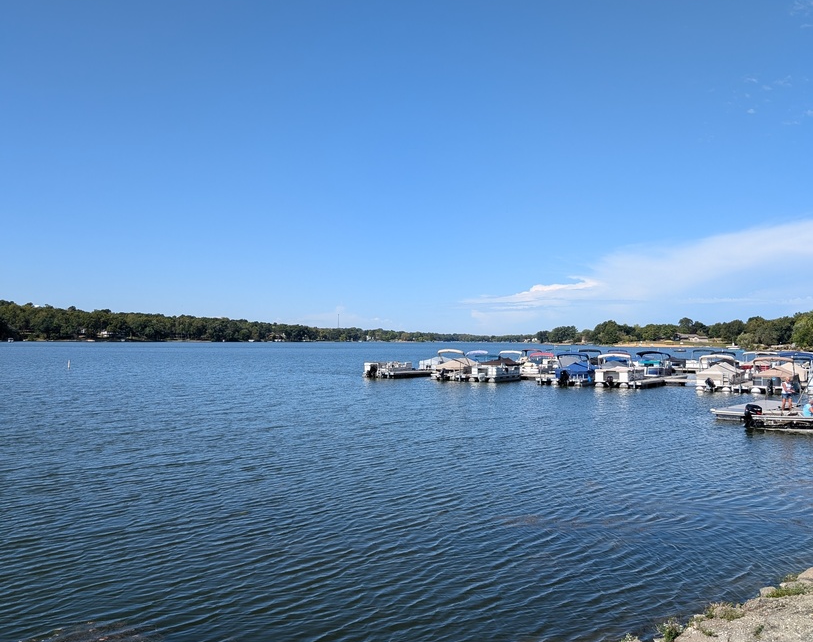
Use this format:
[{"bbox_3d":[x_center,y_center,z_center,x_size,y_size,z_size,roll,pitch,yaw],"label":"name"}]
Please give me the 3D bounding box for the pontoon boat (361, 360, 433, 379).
[{"bbox_3d":[-0.870,4.772,74.700,3.800,1.600,7.000,0,-2,30],"label":"pontoon boat"}]

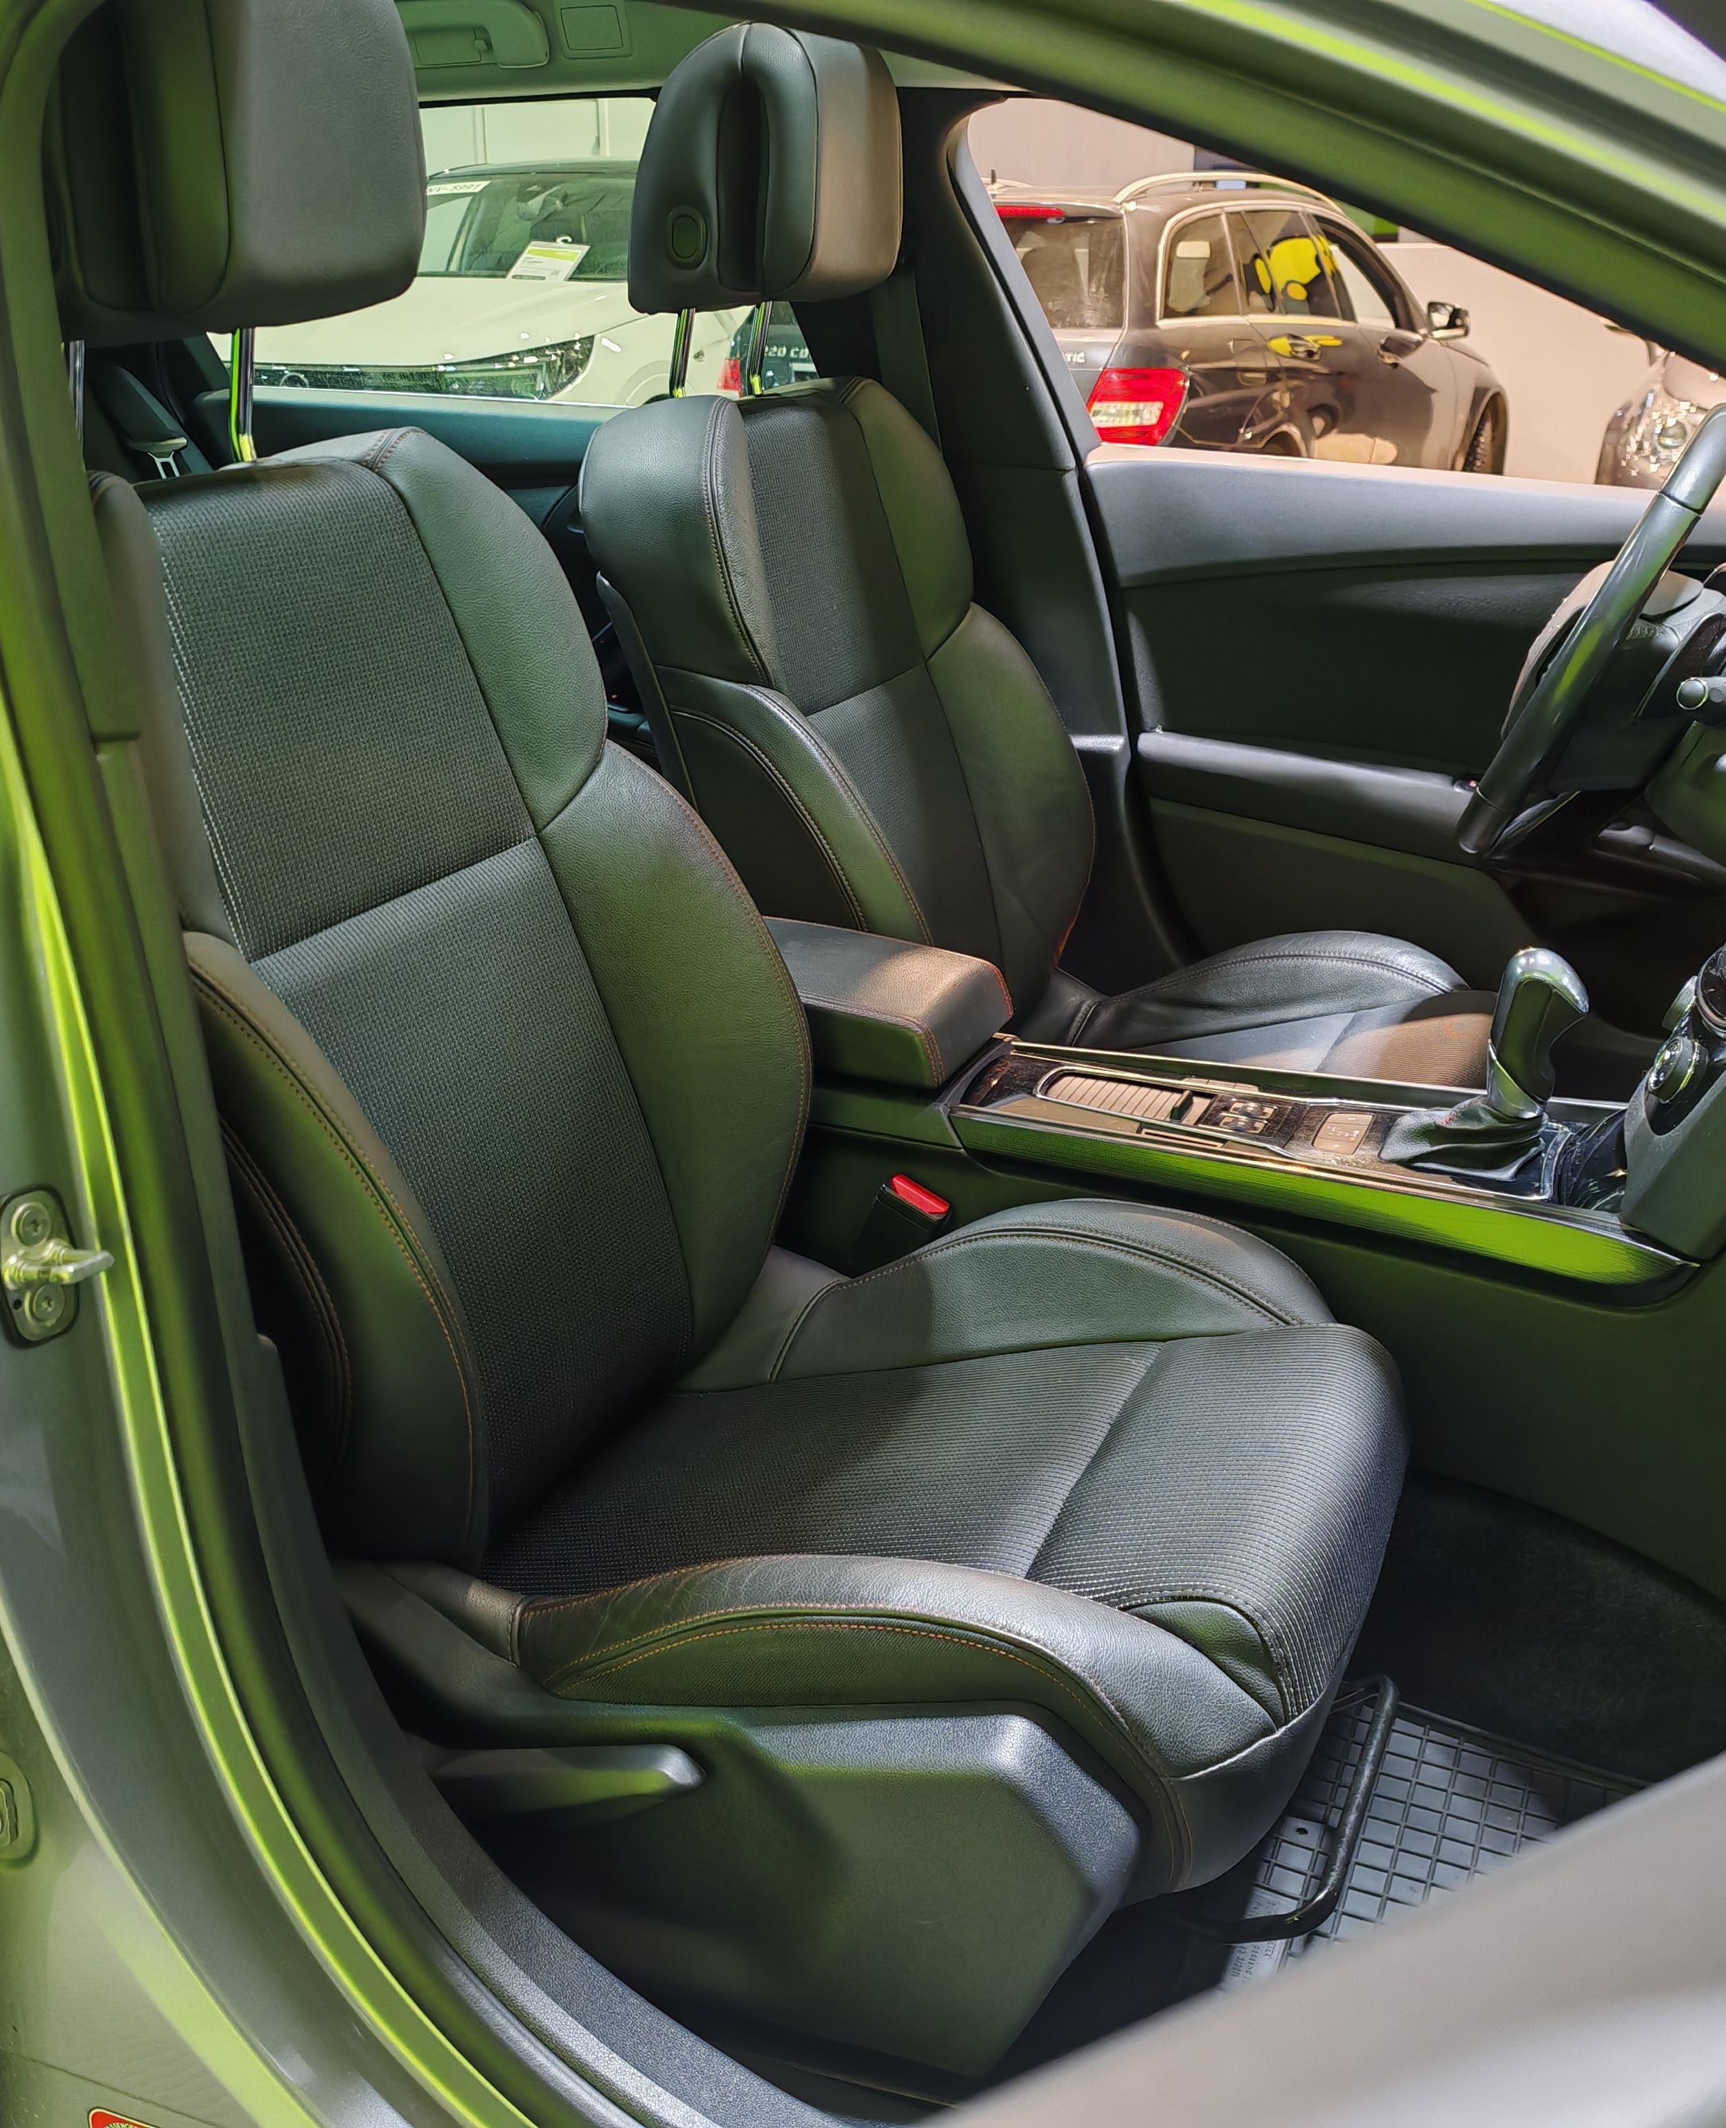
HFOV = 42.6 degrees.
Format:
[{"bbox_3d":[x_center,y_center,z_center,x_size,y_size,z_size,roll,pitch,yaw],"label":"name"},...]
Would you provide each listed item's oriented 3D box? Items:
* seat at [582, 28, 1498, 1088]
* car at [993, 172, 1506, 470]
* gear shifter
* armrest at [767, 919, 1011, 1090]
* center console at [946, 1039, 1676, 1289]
[{"bbox_3d":[0.204,-0.323,1.911,0.840,1.050,0.540,8,21,22],"label":"seat"},{"bbox_3d":[1.292,-2.807,9.161,1.820,1.480,4.600,11,23,28],"label":"car"},{"bbox_3d":[0.418,-0.005,1.498,0.125,0.160,0.085,8,21,22],"label":"gear shifter"},{"bbox_3d":[-0.048,-0.048,1.698,0.300,0.075,0.175,8,21,22],"label":"armrest"},{"bbox_3d":[0.319,0.070,1.571,0.510,0.085,0.210,8,21,22],"label":"center console"}]

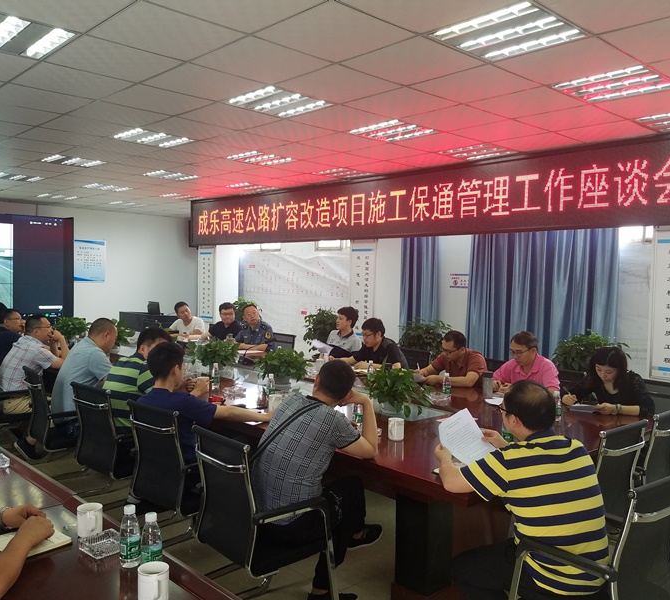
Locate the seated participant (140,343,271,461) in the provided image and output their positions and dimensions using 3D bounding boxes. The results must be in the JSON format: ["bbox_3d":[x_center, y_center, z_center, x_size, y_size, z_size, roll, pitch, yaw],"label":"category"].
[{"bbox_3d":[-0.800,0.873,3.520,0.740,1.270,0.520,-2,4,-45],"label":"seated participant"}]

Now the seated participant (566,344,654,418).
[{"bbox_3d":[1.840,0.891,4.090,0.740,1.170,0.550,-2,5,-43],"label":"seated participant"}]

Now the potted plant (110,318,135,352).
[{"bbox_3d":[-2.466,0.399,6.750,0.420,0.370,0.420,-1,3,-43],"label":"potted plant"}]

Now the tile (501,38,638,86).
[{"bbox_3d":[1.294,-1.319,3.329,0.600,0.020,0.600,-2,5,-43],"label":"tile"}]

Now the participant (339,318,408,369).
[{"bbox_3d":[0.360,0.764,5.580,0.750,1.200,0.550,-2,5,-43],"label":"participant"}]

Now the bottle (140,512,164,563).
[{"bbox_3d":[-0.563,0.746,1.840,0.063,0.180,0.063,-2,5,-43],"label":"bottle"}]

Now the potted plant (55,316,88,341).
[{"bbox_3d":[-3.521,0.399,8.000,0.450,0.340,0.460,-2,4,-45],"label":"potted plant"}]

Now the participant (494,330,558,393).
[{"bbox_3d":[1.435,0.852,4.560,0.760,1.260,0.520,-2,4,-45],"label":"participant"}]

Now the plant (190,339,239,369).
[{"bbox_3d":[-1.053,0.476,5.250,0.430,0.310,0.430,1,3,0],"label":"plant"}]

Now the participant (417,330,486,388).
[{"bbox_3d":[0.890,0.831,4.880,0.820,1.200,0.540,-1,3,-39],"label":"participant"}]

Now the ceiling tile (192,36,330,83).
[{"bbox_3d":[-0.428,-1.373,3.452,0.600,0.020,0.600,-2,5,-43],"label":"ceiling tile"}]

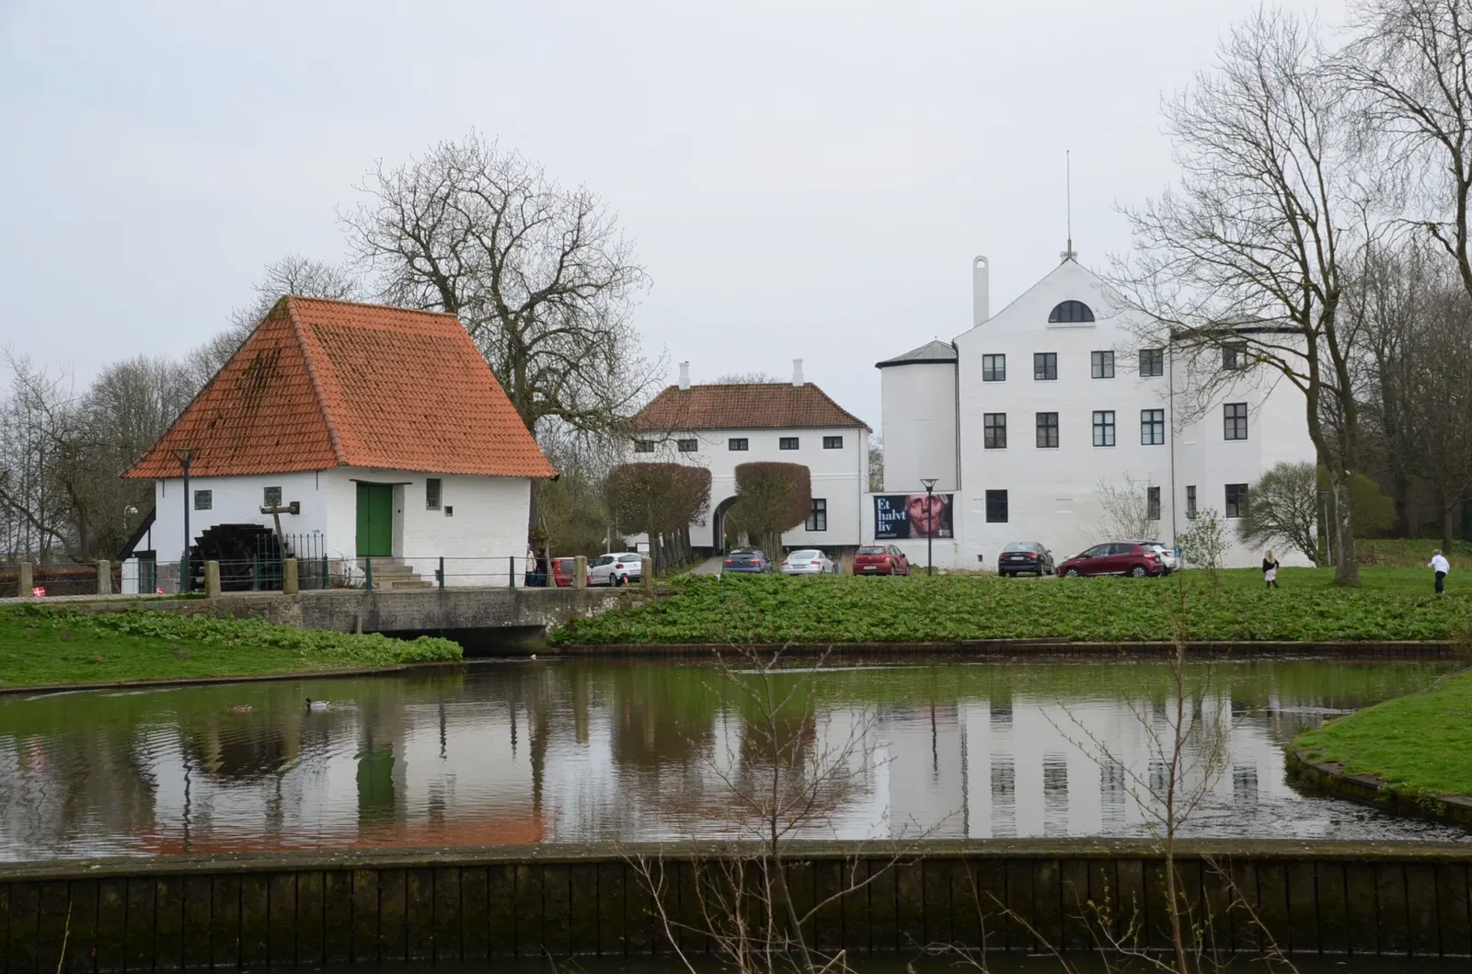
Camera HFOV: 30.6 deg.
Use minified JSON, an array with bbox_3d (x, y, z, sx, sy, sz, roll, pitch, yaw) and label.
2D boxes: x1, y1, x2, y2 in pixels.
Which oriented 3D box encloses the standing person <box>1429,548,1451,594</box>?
[{"bbox_3d":[23.232,2.787,89.018,0.620,1.500,0.550,0,-2,-30],"label":"standing person"}]

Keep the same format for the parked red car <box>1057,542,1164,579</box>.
[{"bbox_3d":[13.975,2.833,100.500,3.950,1.500,1.700,-1,-1,17],"label":"parked red car"}]

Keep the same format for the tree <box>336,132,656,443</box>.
[{"bbox_3d":[-9.151,-5.001,106.209,12.200,17.800,11.500,-1,-1,0],"label":"tree"}]

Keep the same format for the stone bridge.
[{"bbox_3d":[-10.643,3.805,73.851,16.000,1.850,4.400,0,-2,-32],"label":"stone bridge"}]

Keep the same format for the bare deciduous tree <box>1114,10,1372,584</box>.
[{"bbox_3d":[16.977,-6.347,90.000,8.700,19.300,8.600,-1,-1,11],"label":"bare deciduous tree"}]

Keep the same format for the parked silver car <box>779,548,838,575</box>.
[{"bbox_3d":[3.168,3.430,117.000,1.820,1.360,4.200,-1,-1,12],"label":"parked silver car"}]

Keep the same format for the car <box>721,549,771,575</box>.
[{"bbox_3d":[0.531,3.533,119.500,1.780,1.470,4.300,-1,-1,10],"label":"car"}]

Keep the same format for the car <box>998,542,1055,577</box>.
[{"bbox_3d":[12.208,3.042,113.000,1.820,1.430,4.700,-1,-1,14],"label":"car"}]

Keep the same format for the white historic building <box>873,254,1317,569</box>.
[{"bbox_3d":[18.233,-3.450,134.500,20.800,15.000,19.000,-1,-1,11],"label":"white historic building"}]

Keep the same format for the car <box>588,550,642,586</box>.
[{"bbox_3d":[-5.604,3.587,118.017,1.770,1.480,4.000,0,-2,-39],"label":"car"}]

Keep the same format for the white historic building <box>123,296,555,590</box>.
[{"bbox_3d":[-11.608,-1.211,79.937,8.950,8.500,9.000,-2,-2,38],"label":"white historic building"}]

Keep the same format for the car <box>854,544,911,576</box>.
[{"bbox_3d":[6.442,3.342,118.518,1.740,1.520,3.940,-1,-1,15],"label":"car"}]

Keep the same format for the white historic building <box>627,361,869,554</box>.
[{"bbox_3d":[0.348,-1.572,158.808,14.600,11.300,7.000,-1,-1,7],"label":"white historic building"}]

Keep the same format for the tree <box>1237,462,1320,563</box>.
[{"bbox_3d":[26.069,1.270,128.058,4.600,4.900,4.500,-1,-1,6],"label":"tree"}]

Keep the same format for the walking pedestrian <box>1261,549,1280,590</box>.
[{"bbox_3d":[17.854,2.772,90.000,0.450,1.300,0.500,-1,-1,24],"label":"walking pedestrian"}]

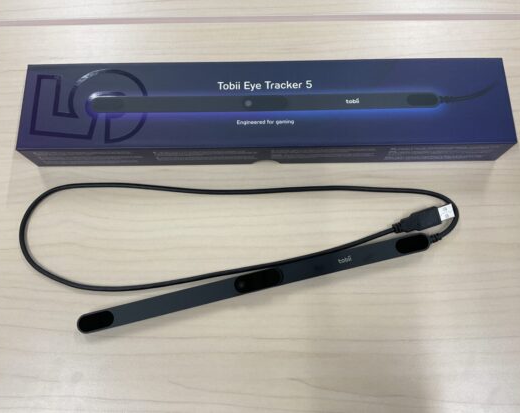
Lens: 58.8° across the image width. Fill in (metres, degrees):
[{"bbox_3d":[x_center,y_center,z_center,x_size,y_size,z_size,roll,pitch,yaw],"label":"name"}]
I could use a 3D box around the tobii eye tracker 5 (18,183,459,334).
[{"bbox_3d":[-0.016,0.026,0.377,0.365,0.012,0.126,-6,74,-1],"label":"tobii eye tracker 5"}]

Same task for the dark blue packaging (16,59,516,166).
[{"bbox_3d":[0.005,-0.079,0.394,0.397,0.038,0.076,-1,74,0],"label":"dark blue packaging"}]

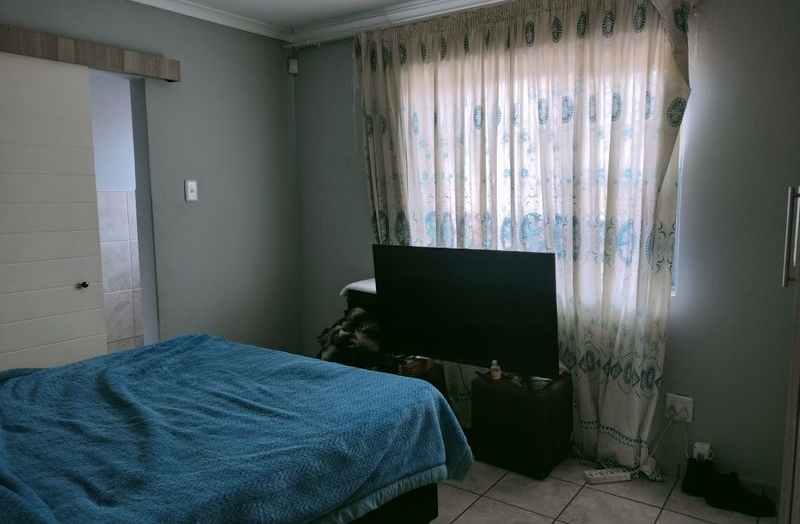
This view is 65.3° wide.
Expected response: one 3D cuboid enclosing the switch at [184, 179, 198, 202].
[{"bbox_3d":[-1.195,-0.407,3.597,0.012,0.120,0.077,4,8,35],"label":"switch"}]

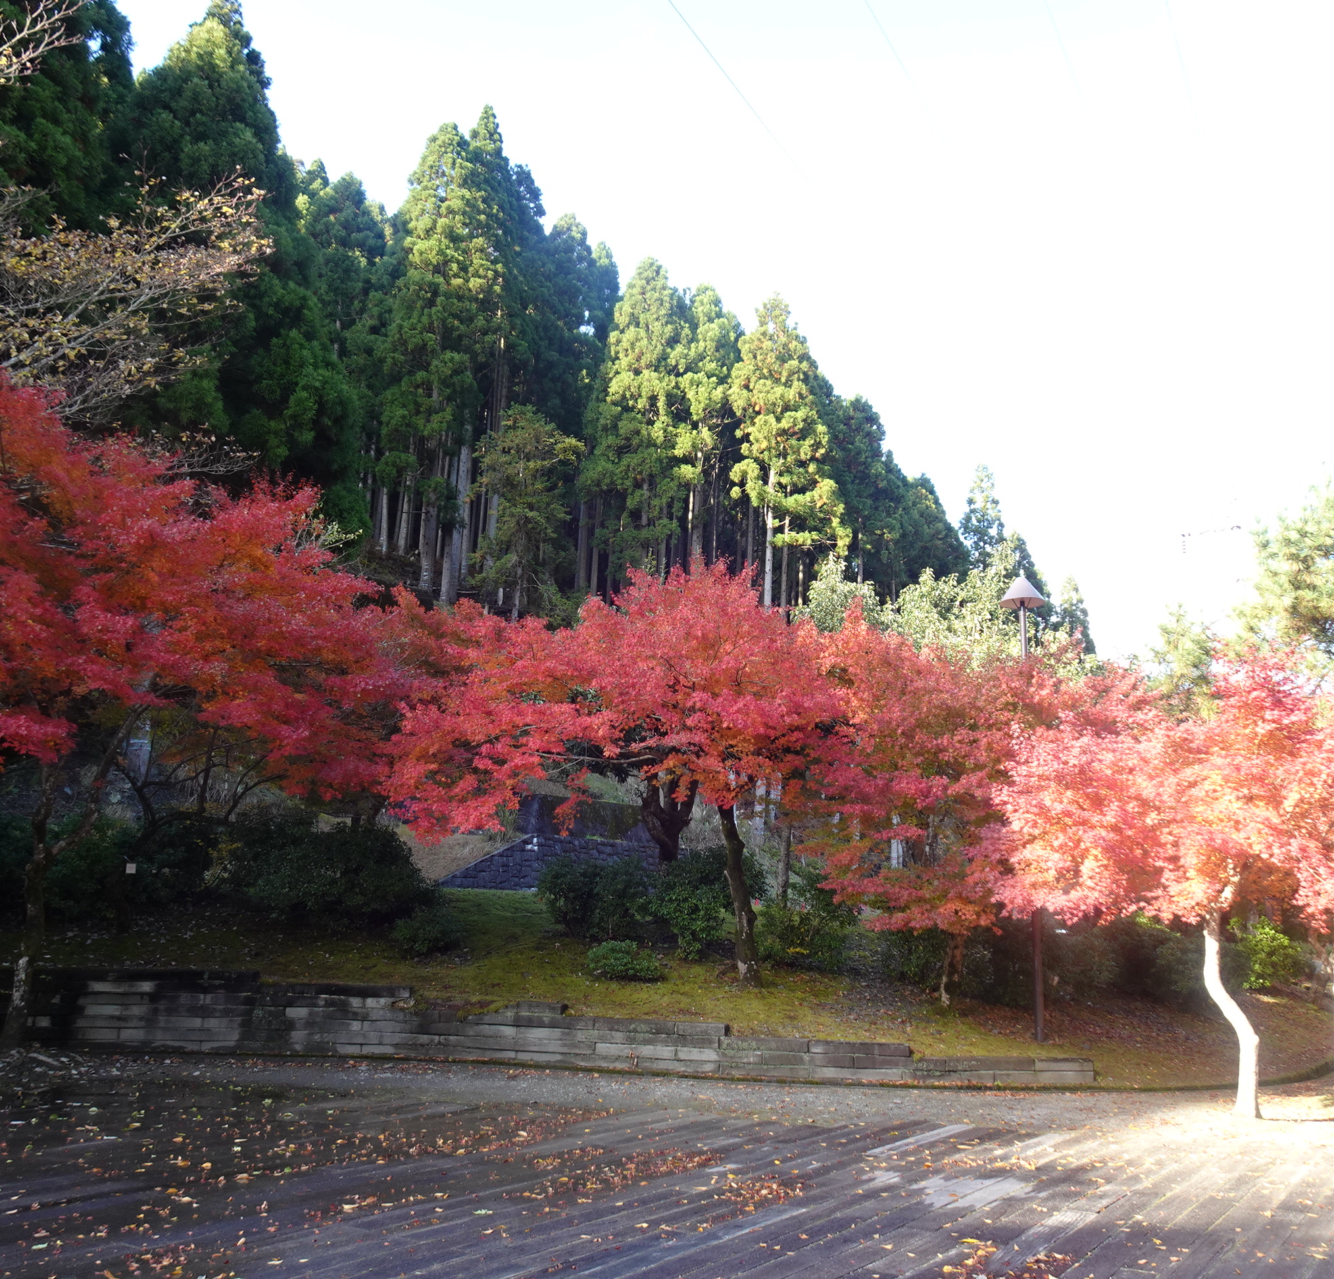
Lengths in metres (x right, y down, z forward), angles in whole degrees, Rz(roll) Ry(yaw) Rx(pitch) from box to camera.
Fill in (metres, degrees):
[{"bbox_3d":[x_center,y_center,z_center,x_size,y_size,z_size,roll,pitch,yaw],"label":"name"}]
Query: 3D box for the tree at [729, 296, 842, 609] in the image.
[{"bbox_3d":[6.083,-9.591,60.647,5.810,17.567,5.810,2,-13,0],"label":"tree"}]

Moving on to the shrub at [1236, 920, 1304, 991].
[{"bbox_3d":[7.936,4.127,15.531,0.913,0.900,0.821,2,-13,0],"label":"shrub"}]

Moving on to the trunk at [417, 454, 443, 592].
[{"bbox_3d":[-9.660,-4.844,48.180,0.550,6.023,0.550,2,-13,0],"label":"trunk"}]

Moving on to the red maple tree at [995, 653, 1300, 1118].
[{"bbox_3d":[4.158,2.047,10.231,2.641,3.948,2.641,2,-13,0],"label":"red maple tree"}]

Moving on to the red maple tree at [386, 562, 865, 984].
[{"bbox_3d":[-0.560,1.476,13.810,5.465,4.895,4.918,2,-13,0],"label":"red maple tree"}]

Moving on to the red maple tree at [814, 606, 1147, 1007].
[{"bbox_3d":[3.571,1.811,13.458,3.791,4.541,3.602,2,-13,0],"label":"red maple tree"}]

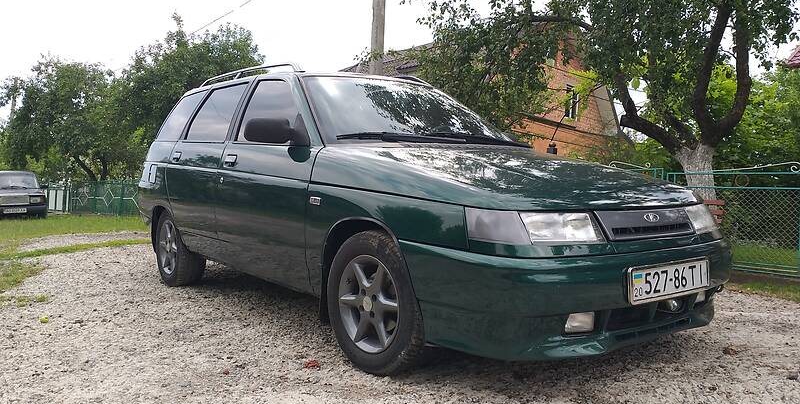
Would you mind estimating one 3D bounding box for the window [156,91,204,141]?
[{"bbox_3d":[-1.623,-0.604,4.383,0.070,0.340,0.880,20,-10,-36],"label":"window"}]

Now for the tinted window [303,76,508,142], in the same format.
[{"bbox_3d":[0.054,-0.505,3.321,1.360,0.120,0.790,-1,36,-37],"label":"tinted window"}]

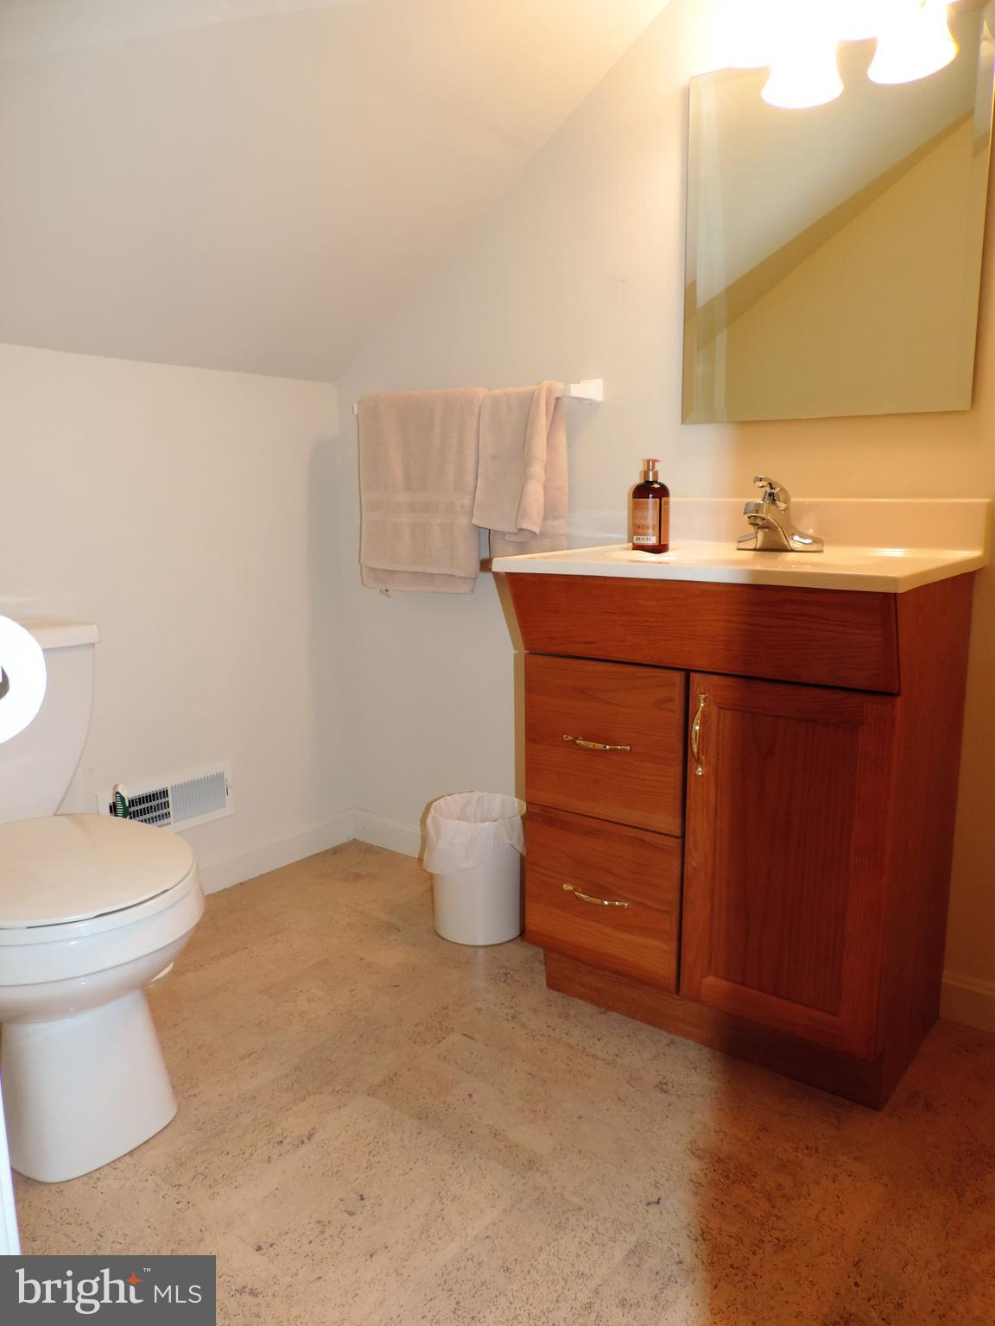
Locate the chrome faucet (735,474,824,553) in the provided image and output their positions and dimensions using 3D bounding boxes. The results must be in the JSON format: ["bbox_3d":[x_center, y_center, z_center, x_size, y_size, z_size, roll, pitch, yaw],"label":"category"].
[{"bbox_3d":[0.480,-0.256,1.597,0.158,0.130,0.150,7,13,38],"label":"chrome faucet"}]

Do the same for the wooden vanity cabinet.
[{"bbox_3d":[0.400,0.244,1.576,0.613,0.802,0.494,7,13,38],"label":"wooden vanity cabinet"}]

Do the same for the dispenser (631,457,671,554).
[{"bbox_3d":[0.278,-0.284,1.664,0.069,0.170,0.069,-1,10,0],"label":"dispenser"}]

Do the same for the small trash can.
[{"bbox_3d":[-0.041,0.444,1.999,0.200,0.271,0.200,-1,10,0],"label":"small trash can"}]

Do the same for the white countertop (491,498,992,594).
[{"bbox_3d":[0.397,-0.206,1.502,0.635,0.110,0.504,7,13,38],"label":"white countertop"}]

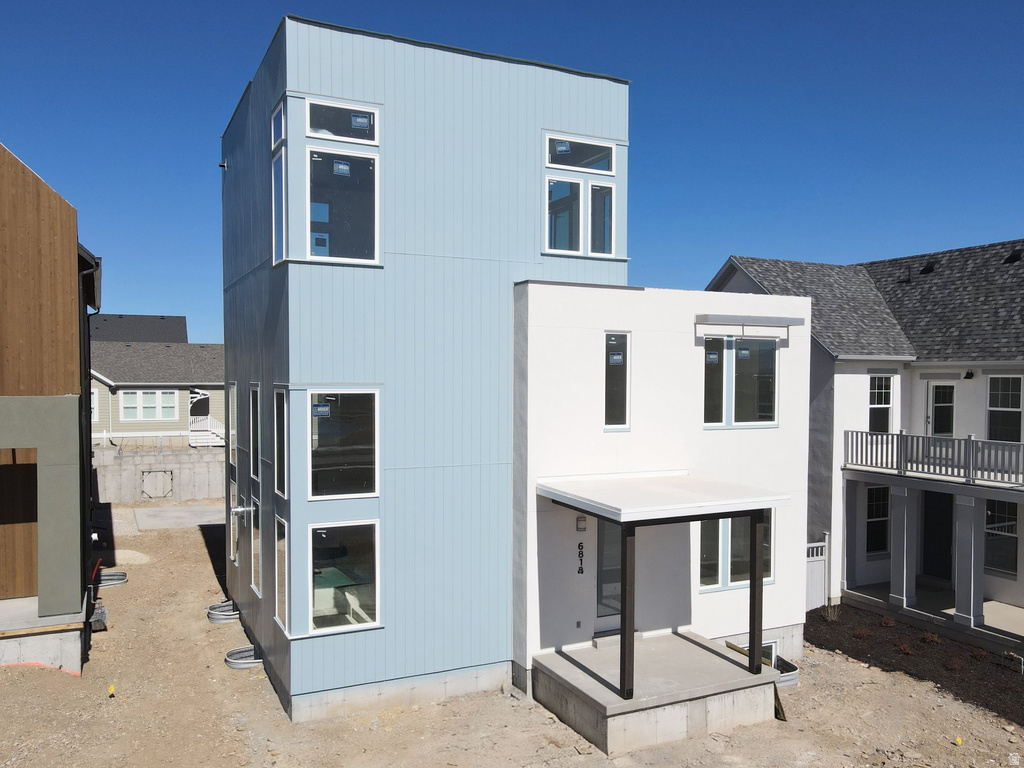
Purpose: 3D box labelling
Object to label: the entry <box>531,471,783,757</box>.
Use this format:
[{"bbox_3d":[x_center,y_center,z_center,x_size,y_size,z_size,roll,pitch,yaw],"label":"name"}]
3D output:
[{"bbox_3d":[2.440,3.660,12.200,3.350,3.720,2.350,-1,2,-27],"label":"entry"}]

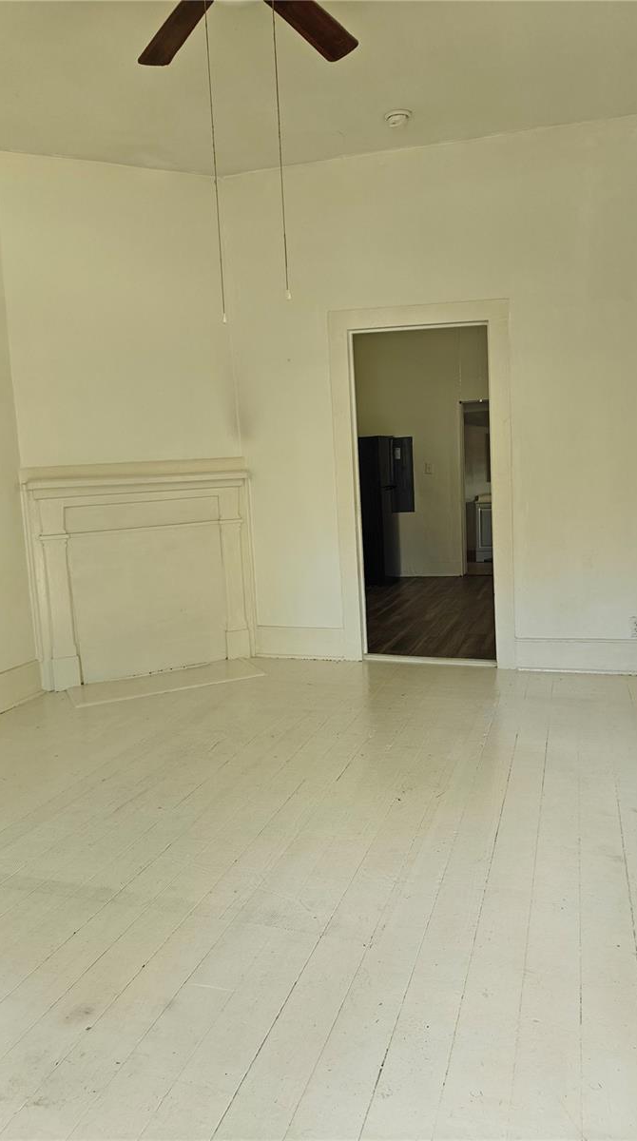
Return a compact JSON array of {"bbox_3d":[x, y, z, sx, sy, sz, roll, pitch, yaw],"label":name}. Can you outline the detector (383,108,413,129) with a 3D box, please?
[{"bbox_3d":[0.423,-2.377,4.175,0.145,0.052,0.145,-2,8,0],"label":"detector"}]

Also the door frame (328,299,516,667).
[{"bbox_3d":[0.659,-0.502,4.949,1.094,2.213,0.130,0,8,18],"label":"door frame"}]

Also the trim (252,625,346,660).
[{"bbox_3d":[-0.133,0.490,5.297,0.643,0.215,0.030,0,8,18],"label":"trim"}]

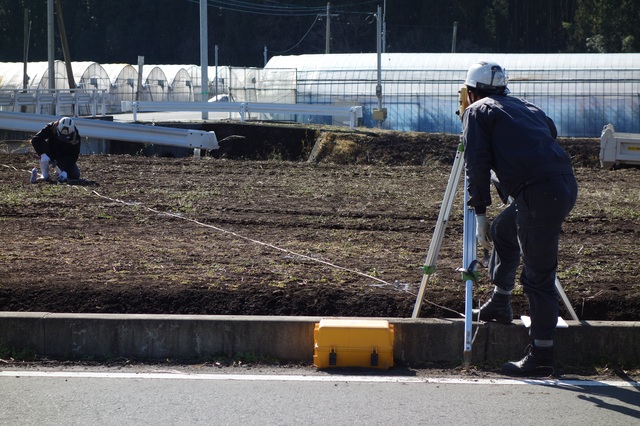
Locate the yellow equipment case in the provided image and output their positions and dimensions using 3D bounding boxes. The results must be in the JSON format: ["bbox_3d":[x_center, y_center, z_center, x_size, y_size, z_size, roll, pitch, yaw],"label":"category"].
[{"bbox_3d":[0.184,0.701,9.580,0.435,0.216,0.300,0,4,5],"label":"yellow equipment case"}]

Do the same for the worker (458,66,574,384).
[{"bbox_3d":[1.060,-0.004,9.527,0.660,1.630,0.520,3,5,35],"label":"worker"}]

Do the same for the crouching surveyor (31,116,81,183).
[{"bbox_3d":[-3.477,-0.839,23.403,0.630,0.860,0.750,1,4,10],"label":"crouching surveyor"}]

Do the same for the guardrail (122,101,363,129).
[{"bbox_3d":[-2.867,-3.623,65.213,8.750,0.930,0.300,1,4,7],"label":"guardrail"}]

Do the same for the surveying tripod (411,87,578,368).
[{"bbox_3d":[0.985,0.037,9.911,0.950,1.490,0.880,0,4,-2],"label":"surveying tripod"}]

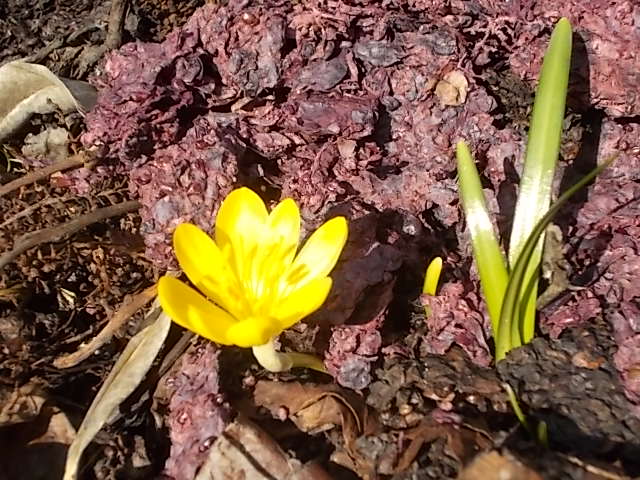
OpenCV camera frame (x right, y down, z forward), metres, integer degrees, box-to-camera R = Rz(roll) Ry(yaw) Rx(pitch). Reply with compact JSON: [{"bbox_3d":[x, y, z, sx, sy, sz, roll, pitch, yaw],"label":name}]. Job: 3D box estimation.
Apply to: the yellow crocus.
[{"bbox_3d":[-0.018,0.018,0.258,0.052,0.043,0.046,0,48,0],"label":"yellow crocus"}]

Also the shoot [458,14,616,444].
[{"bbox_3d":[0.054,0.002,0.237,0.039,0.112,0.042,0,48,0],"label":"shoot"}]

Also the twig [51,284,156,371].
[{"bbox_3d":[-0.062,0.024,0.281,0.006,0.005,0.044,33,56,26],"label":"twig"}]

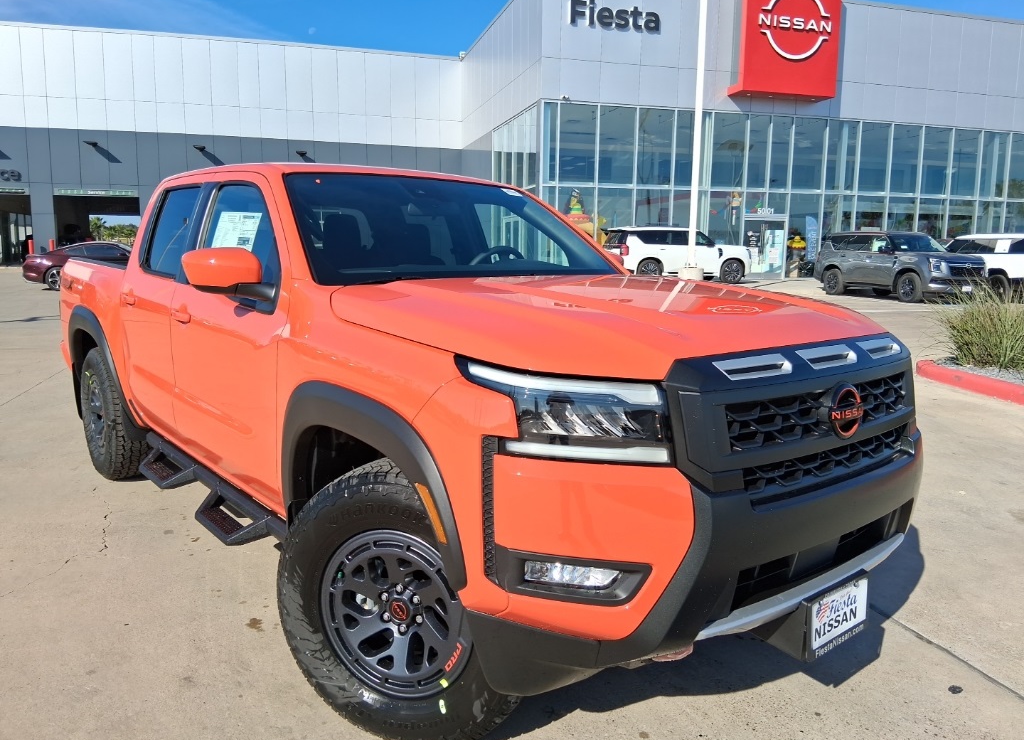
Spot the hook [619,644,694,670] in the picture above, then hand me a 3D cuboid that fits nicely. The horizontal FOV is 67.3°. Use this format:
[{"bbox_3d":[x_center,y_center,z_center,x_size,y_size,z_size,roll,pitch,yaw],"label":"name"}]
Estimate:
[{"bbox_3d":[0.385,0.700,1.960,0.060,0.085,0.181,-6,11,-40],"label":"hook"}]

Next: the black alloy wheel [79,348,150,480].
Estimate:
[{"bbox_3d":[-2.388,0.253,4.670,0.270,0.800,0.800,-6,10,-40],"label":"black alloy wheel"}]

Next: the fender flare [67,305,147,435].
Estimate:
[{"bbox_3d":[-2.395,-0.068,4.468,0.120,0.590,1.200,-6,10,-40],"label":"fender flare"}]

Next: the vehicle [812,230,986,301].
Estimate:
[{"bbox_3d":[11.384,-3.111,22.936,2.070,1.960,5.250,-1,10,-16],"label":"vehicle"}]

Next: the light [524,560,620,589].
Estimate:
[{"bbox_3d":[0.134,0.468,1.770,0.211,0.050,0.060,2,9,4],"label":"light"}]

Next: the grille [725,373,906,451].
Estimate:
[{"bbox_3d":[0.841,0.098,2.036,0.934,0.115,0.085,-6,11,-40],"label":"grille"}]

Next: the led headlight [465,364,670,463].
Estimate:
[{"bbox_3d":[0.116,0.093,1.783,0.350,0.235,0.430,-6,10,-40],"label":"led headlight"}]

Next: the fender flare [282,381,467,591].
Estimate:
[{"bbox_3d":[-0.414,0.310,2.143,0.120,0.522,0.984,-6,11,-40],"label":"fender flare"}]

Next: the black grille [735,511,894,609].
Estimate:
[{"bbox_3d":[0.843,0.475,2.083,0.904,0.110,0.090,-6,11,-40],"label":"black grille"}]

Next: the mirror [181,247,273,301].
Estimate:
[{"bbox_3d":[-1.009,-0.341,2.710,0.270,0.190,0.190,-6,10,-40],"label":"mirror"}]

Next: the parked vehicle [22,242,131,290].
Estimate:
[{"bbox_3d":[-12.038,-3.140,23.242,4.800,1.380,1.920,-2,8,-9],"label":"parked vehicle"}]

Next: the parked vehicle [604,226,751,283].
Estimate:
[{"bbox_3d":[5.951,-4.111,27.583,5.250,1.960,2.070,-2,8,-14],"label":"parked vehicle"}]

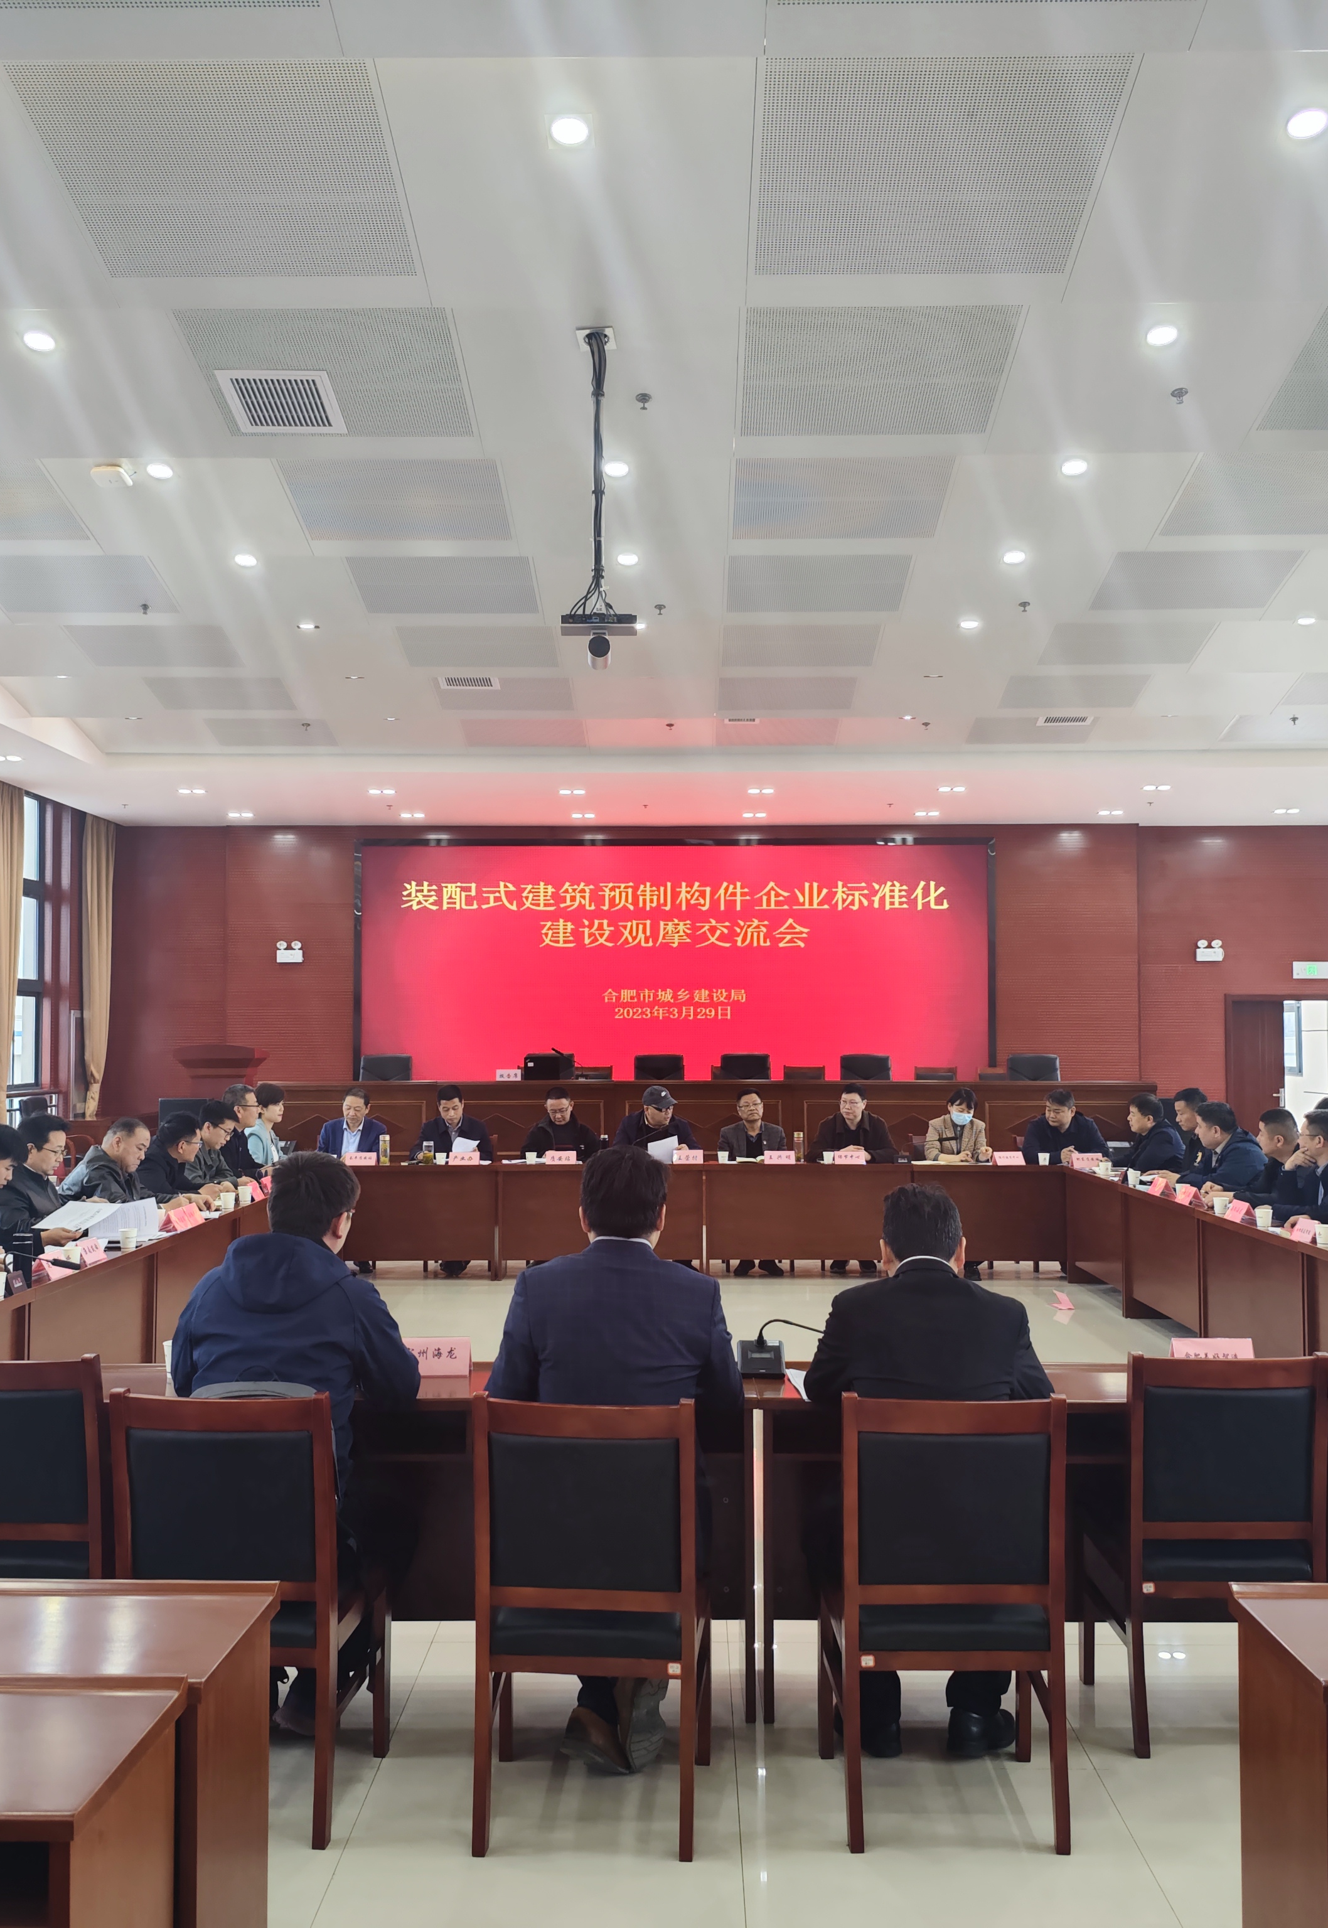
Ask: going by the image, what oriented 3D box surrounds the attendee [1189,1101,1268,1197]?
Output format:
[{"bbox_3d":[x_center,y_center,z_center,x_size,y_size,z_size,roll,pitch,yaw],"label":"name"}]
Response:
[{"bbox_3d":[3.300,1.441,10.050,0.800,1.250,0.550,0,-2,-9],"label":"attendee"}]

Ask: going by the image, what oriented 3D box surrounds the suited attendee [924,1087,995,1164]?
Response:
[{"bbox_3d":[2.020,1.481,11.750,0.500,1.240,0.800,0,-2,3],"label":"suited attendee"}]

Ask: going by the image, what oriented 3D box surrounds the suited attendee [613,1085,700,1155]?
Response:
[{"bbox_3d":[-0.066,1.480,11.925,0.610,1.255,0.780,0,-2,-4],"label":"suited attendee"}]

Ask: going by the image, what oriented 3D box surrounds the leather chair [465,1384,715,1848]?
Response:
[{"bbox_3d":[-0.145,1.306,3.590,0.470,0.910,0.520,0,-2,4],"label":"leather chair"}]

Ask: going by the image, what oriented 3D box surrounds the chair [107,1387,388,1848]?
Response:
[{"bbox_3d":[-0.867,1.325,3.668,0.465,0.940,0.550,0,-2,3],"label":"chair"}]

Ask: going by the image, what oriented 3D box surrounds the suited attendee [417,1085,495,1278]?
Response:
[{"bbox_3d":[-1.470,1.516,12.080,0.550,1.270,0.800,0,-2,-2],"label":"suited attendee"}]

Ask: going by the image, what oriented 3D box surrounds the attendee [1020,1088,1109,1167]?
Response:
[{"bbox_3d":[2.800,1.517,11.980,0.580,1.260,0.780,0,-2,5],"label":"attendee"}]

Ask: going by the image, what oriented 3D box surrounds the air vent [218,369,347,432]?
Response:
[{"bbox_3d":[-1.395,-2.055,6.257,0.400,0.060,0.400,0,-15,1],"label":"air vent"}]

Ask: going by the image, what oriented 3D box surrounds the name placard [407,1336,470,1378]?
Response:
[{"bbox_3d":[-0.607,1.015,4.430,0.205,0.092,0.085,0,-2,0],"label":"name placard"}]

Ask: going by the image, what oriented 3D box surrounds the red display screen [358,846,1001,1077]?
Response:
[{"bbox_3d":[0.093,0.175,18.338,6.769,2.953,0.120,0,-2,1],"label":"red display screen"}]

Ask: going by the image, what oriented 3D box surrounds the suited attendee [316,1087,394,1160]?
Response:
[{"bbox_3d":[-2.176,1.489,11.961,0.560,1.240,0.780,0,-2,-1],"label":"suited attendee"}]

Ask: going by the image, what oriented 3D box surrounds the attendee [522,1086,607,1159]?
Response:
[{"bbox_3d":[-0.706,1.481,11.936,0.600,1.255,0.780,0,-2,-4],"label":"attendee"}]

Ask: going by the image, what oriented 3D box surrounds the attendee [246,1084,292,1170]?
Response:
[{"bbox_3d":[-2.460,1.433,11.147,0.720,1.290,0.480,0,-2,11],"label":"attendee"}]

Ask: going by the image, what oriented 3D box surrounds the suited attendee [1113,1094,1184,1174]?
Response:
[{"bbox_3d":[3.060,1.433,10.600,0.720,1.250,0.530,0,-2,-5],"label":"suited attendee"}]

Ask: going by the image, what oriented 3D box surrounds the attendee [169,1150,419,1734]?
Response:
[{"bbox_3d":[-0.876,1.123,4.026,0.580,1.370,0.780,0,-2,6],"label":"attendee"}]

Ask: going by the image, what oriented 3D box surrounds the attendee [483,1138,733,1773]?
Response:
[{"bbox_3d":[-0.115,1.096,3.950,0.600,1.360,0.760,0,-2,1],"label":"attendee"}]

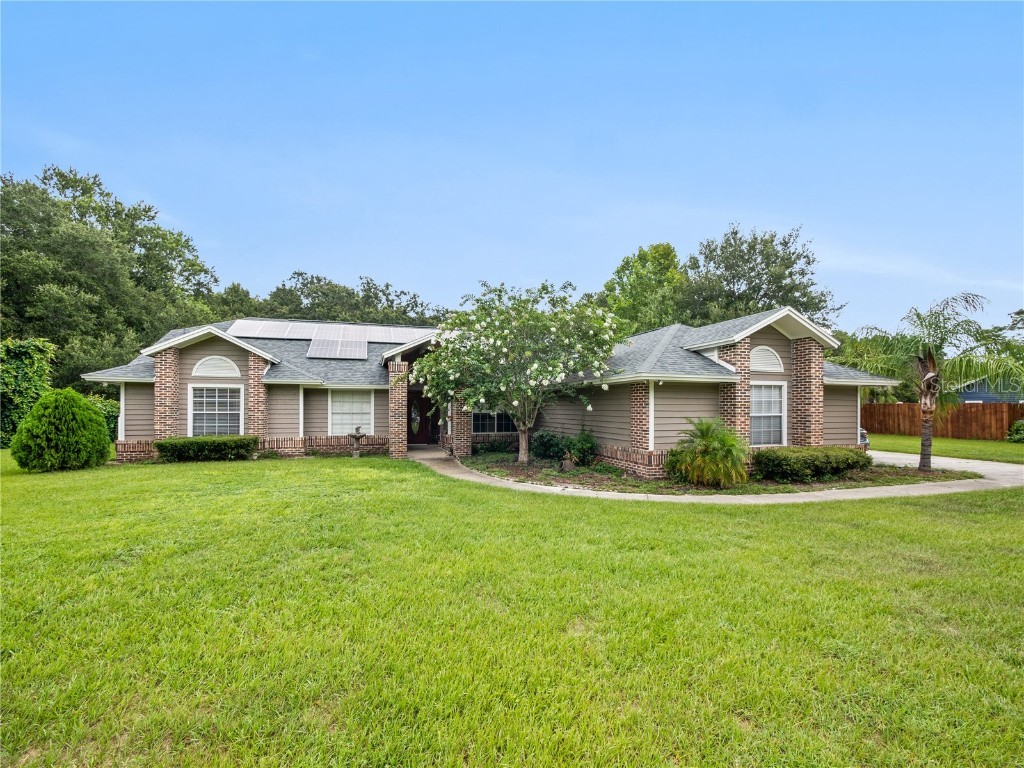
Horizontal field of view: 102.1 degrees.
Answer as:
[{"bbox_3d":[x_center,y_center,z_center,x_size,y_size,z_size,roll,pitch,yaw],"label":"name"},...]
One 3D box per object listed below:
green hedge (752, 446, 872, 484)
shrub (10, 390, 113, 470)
[{"bbox_3d":[7.106,1.872,9.875,3.400,0.740,1.050,1,-3,-16],"label":"green hedge"},{"bbox_3d":[-12.483,1.206,11.500,2.000,2.100,2.000,-3,-5,45],"label":"shrub"}]

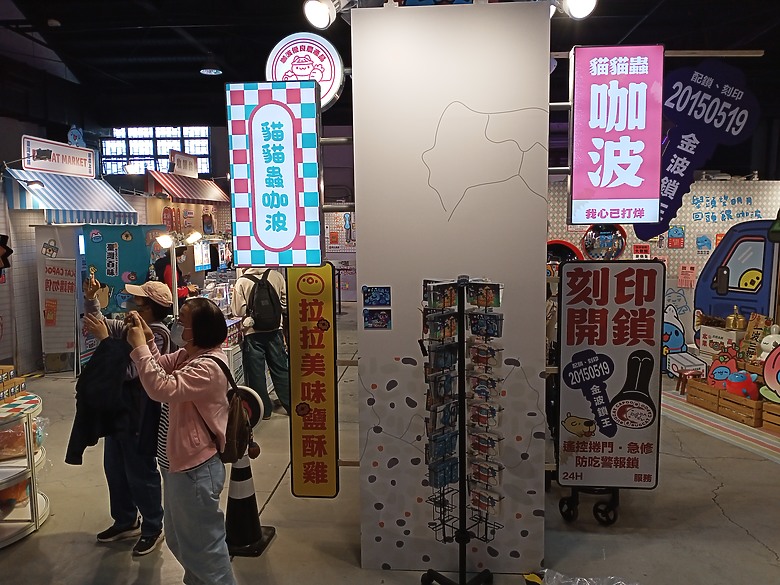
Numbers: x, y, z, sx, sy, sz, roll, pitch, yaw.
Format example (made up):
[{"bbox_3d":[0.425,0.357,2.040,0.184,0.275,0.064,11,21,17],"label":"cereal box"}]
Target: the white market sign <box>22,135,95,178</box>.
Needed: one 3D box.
[{"bbox_3d":[-4.270,-1.748,8.200,0.060,0.400,1.480,0,6,4],"label":"white market sign"}]

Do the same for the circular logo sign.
[{"bbox_3d":[-0.453,-1.185,3.406,0.409,0.409,0.110,0,6,4],"label":"circular logo sign"}]

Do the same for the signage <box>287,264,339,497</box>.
[{"bbox_3d":[-0.424,0.502,3.559,0.265,1.334,0.080,0,6,4],"label":"signage"}]

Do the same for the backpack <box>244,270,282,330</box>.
[{"bbox_3d":[-1.187,0.085,5.920,0.330,0.550,0.210,-1,6,0],"label":"backpack"}]

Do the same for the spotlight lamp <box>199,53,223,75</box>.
[{"bbox_3d":[-3.300,-4.192,11.600,0.410,0.360,0.410,-1,6,0],"label":"spotlight lamp"}]

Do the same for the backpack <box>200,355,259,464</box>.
[{"bbox_3d":[-0.695,0.519,2.800,0.220,0.440,0.270,-1,6,-6],"label":"backpack"}]

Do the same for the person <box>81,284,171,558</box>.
[{"bbox_3d":[-1.530,0.700,3.700,0.480,1.570,0.480,-3,6,-21],"label":"person"}]

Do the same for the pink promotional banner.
[{"bbox_3d":[1.138,-0.783,3.202,0.433,0.861,0.120,0,6,4],"label":"pink promotional banner"}]

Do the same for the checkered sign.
[{"bbox_3d":[-0.597,-0.612,3.331,0.462,0.945,0.120,0,6,4],"label":"checkered sign"}]

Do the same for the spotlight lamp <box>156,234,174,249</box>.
[{"bbox_3d":[-2.171,-0.493,6.100,0.160,0.120,0.110,2,21,21],"label":"spotlight lamp"}]

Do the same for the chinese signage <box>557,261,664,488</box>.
[{"bbox_3d":[1.161,0.441,3.351,0.514,1.208,0.080,0,6,4],"label":"chinese signage"}]

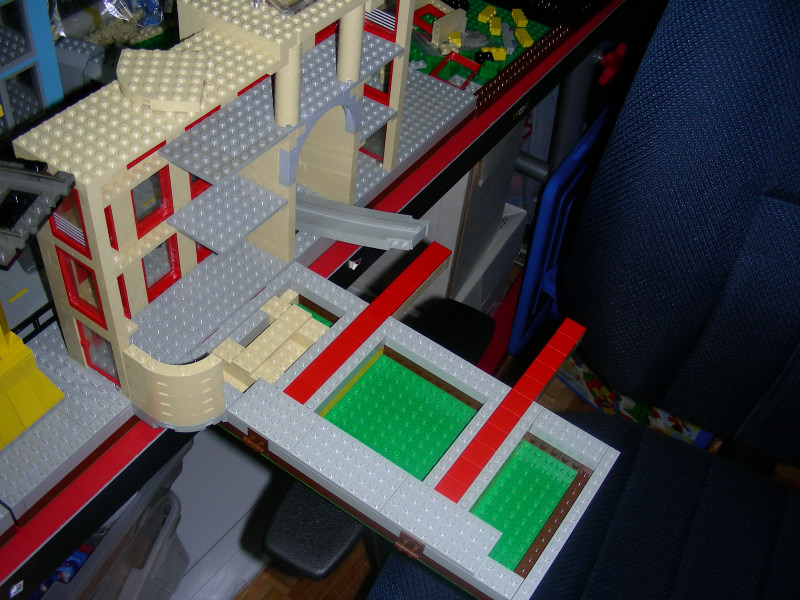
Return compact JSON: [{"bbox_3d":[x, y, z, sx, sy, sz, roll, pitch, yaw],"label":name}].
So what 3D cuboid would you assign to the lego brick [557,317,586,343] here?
[{"bbox_3d":[0.118,0.022,0.605,0.016,0.003,0.016,30,50,19],"label":"lego brick"}]

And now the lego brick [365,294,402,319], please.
[{"bbox_3d":[-0.009,0.004,0.601,0.016,0.003,0.016,30,50,19],"label":"lego brick"}]

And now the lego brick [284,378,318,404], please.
[{"bbox_3d":[-0.062,0.058,0.543,0.016,0.003,0.016,30,50,19],"label":"lego brick"}]

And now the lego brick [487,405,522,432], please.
[{"bbox_3d":[0.065,0.075,0.546,0.016,0.003,0.016,30,50,19],"label":"lego brick"}]

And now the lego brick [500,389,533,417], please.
[{"bbox_3d":[0.074,0.066,0.556,0.016,0.003,0.016,30,50,19],"label":"lego brick"}]

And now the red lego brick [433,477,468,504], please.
[{"bbox_3d":[0.029,0.111,0.507,0.016,0.003,0.016,30,50,19],"label":"red lego brick"}]

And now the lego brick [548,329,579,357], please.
[{"bbox_3d":[0.110,0.031,0.595,0.016,0.003,0.016,30,50,19],"label":"lego brick"}]

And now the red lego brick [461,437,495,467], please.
[{"bbox_3d":[0.047,0.093,0.527,0.016,0.003,0.016,30,50,19],"label":"red lego brick"}]

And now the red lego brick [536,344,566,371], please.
[{"bbox_3d":[0.101,0.040,0.585,0.016,0.003,0.016,30,50,19],"label":"red lego brick"}]

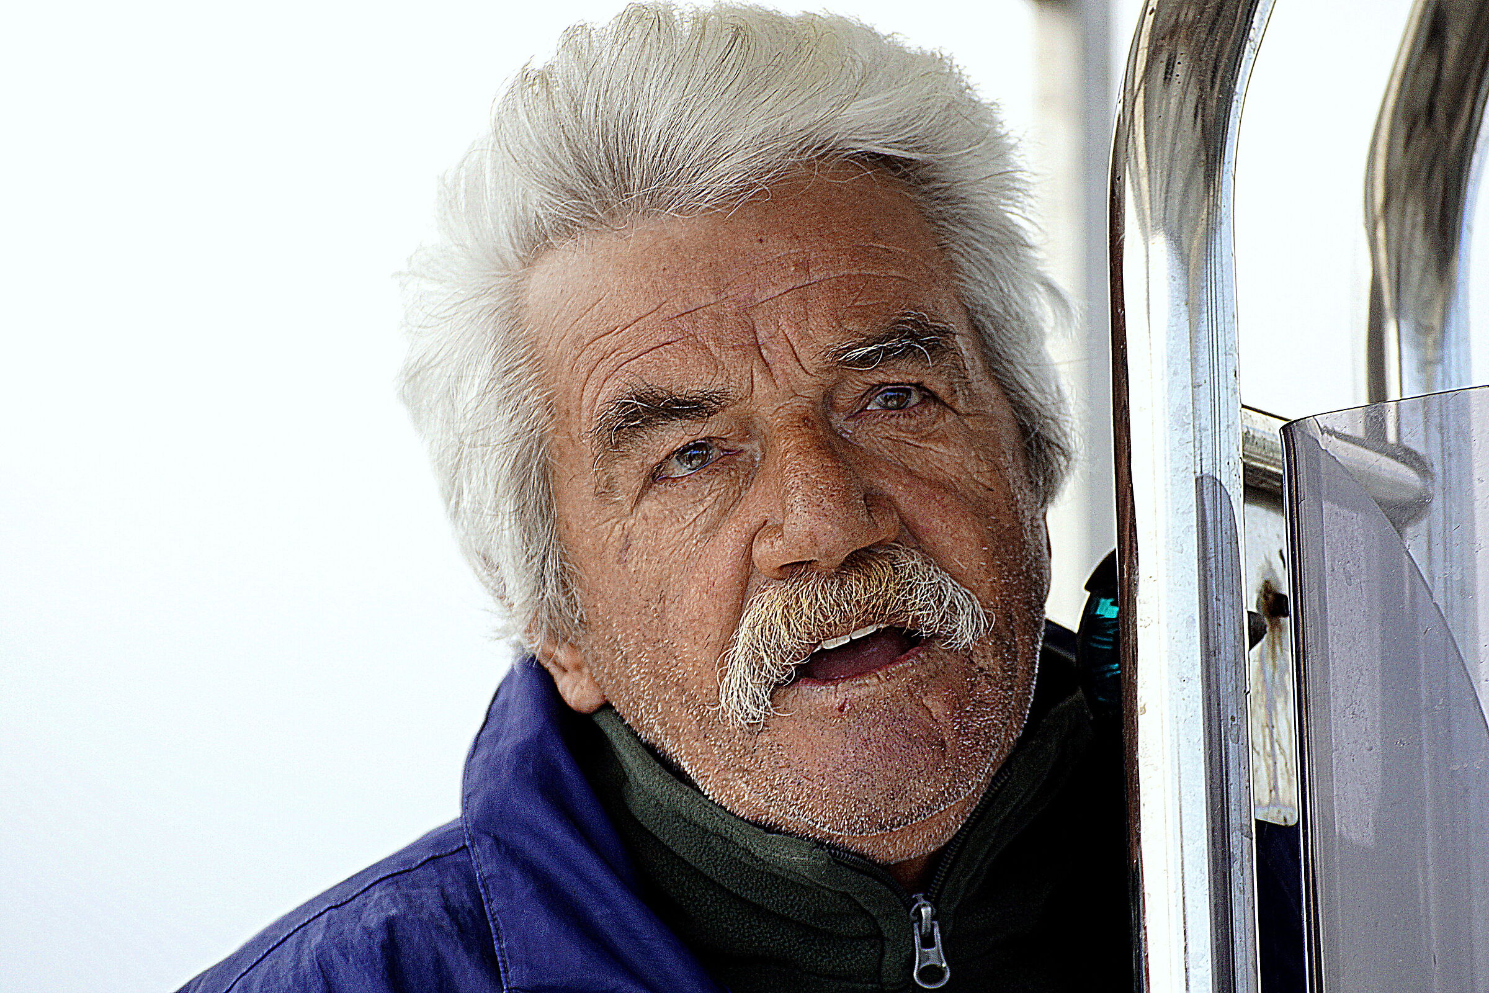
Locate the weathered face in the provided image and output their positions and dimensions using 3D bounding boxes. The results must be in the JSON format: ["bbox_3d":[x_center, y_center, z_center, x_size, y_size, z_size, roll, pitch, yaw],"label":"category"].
[{"bbox_3d":[0.015,0.011,2.974,0.154,0.205,0.122,-16,-7,-11],"label":"weathered face"}]

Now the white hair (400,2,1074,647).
[{"bbox_3d":[-0.005,-0.049,3.046,0.190,0.203,0.207,-16,-7,-11],"label":"white hair"}]

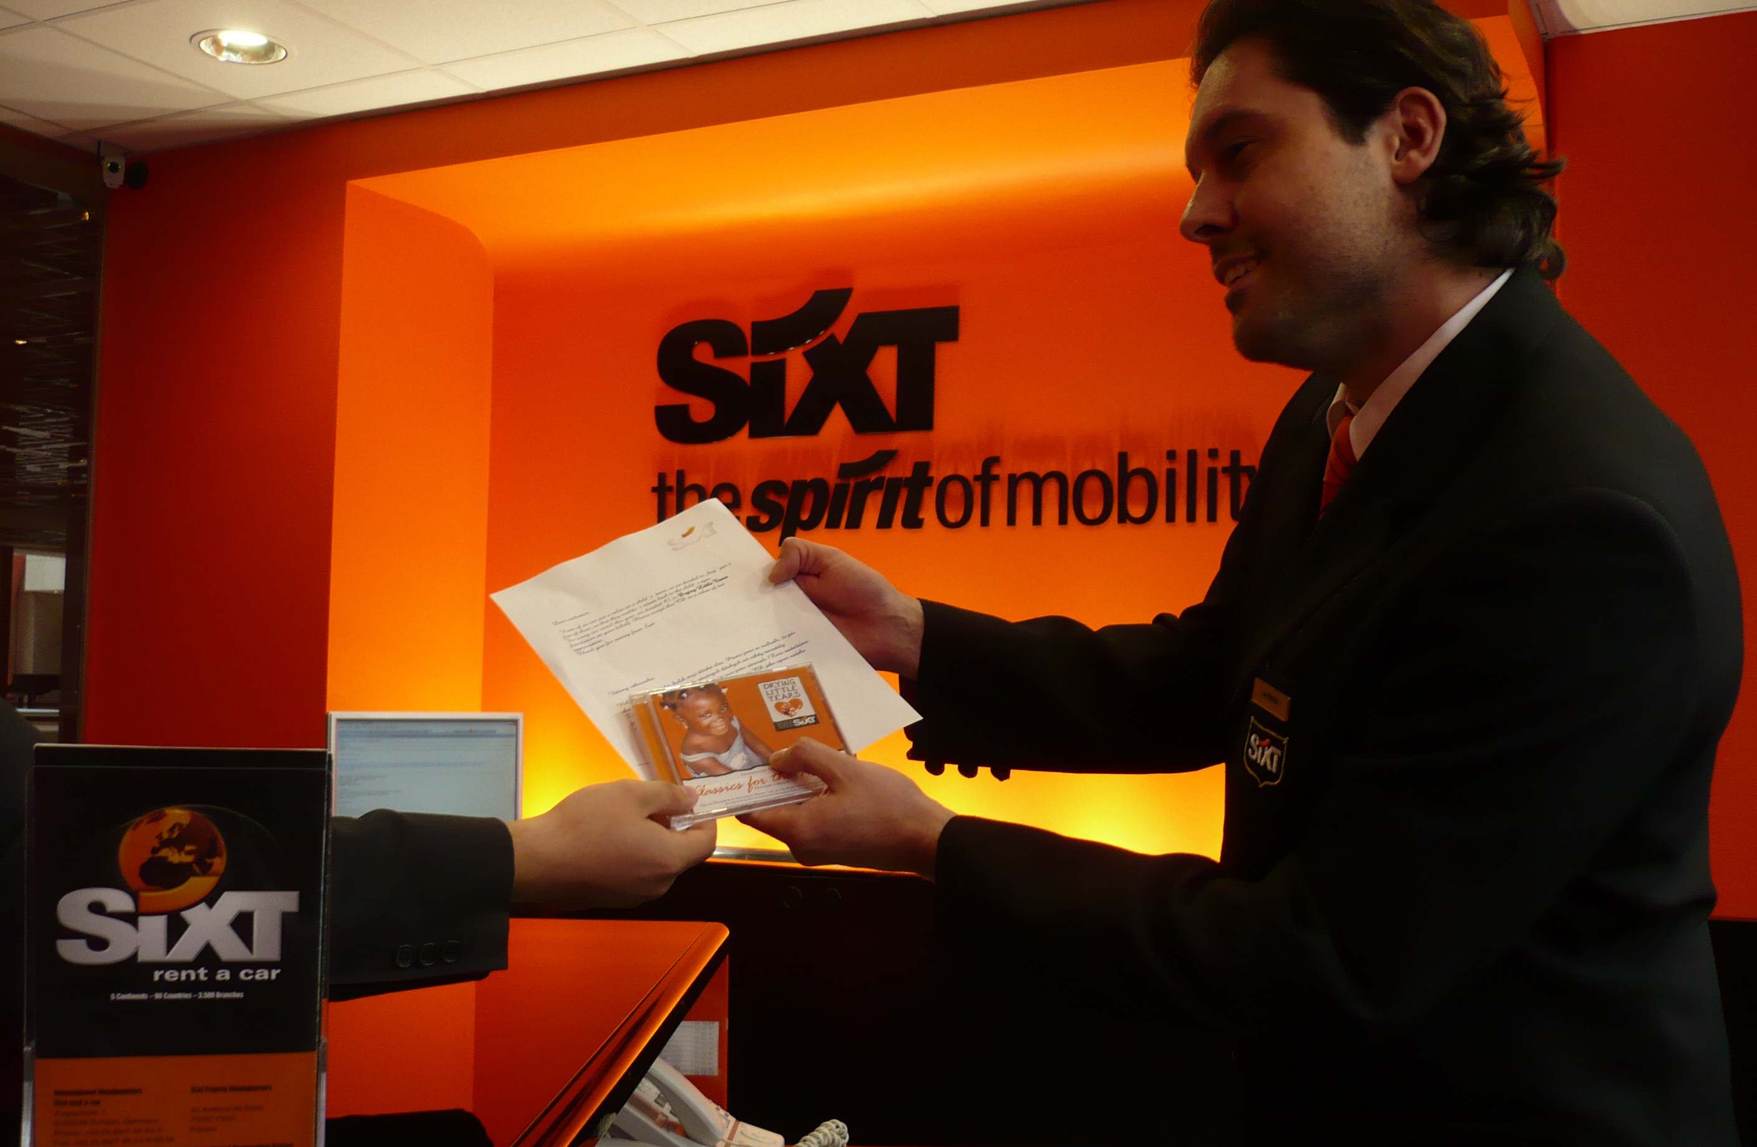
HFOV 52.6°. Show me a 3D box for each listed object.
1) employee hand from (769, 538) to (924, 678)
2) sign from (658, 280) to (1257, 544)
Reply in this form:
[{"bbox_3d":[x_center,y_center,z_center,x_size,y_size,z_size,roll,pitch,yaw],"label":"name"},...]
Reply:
[{"bbox_3d":[-0.033,0.029,1.450,0.140,0.112,0.090,0,-4,12],"label":"employee hand"},{"bbox_3d":[0.175,-0.405,4.431,1.739,0.663,0.050,-1,-4,26],"label":"sign"}]

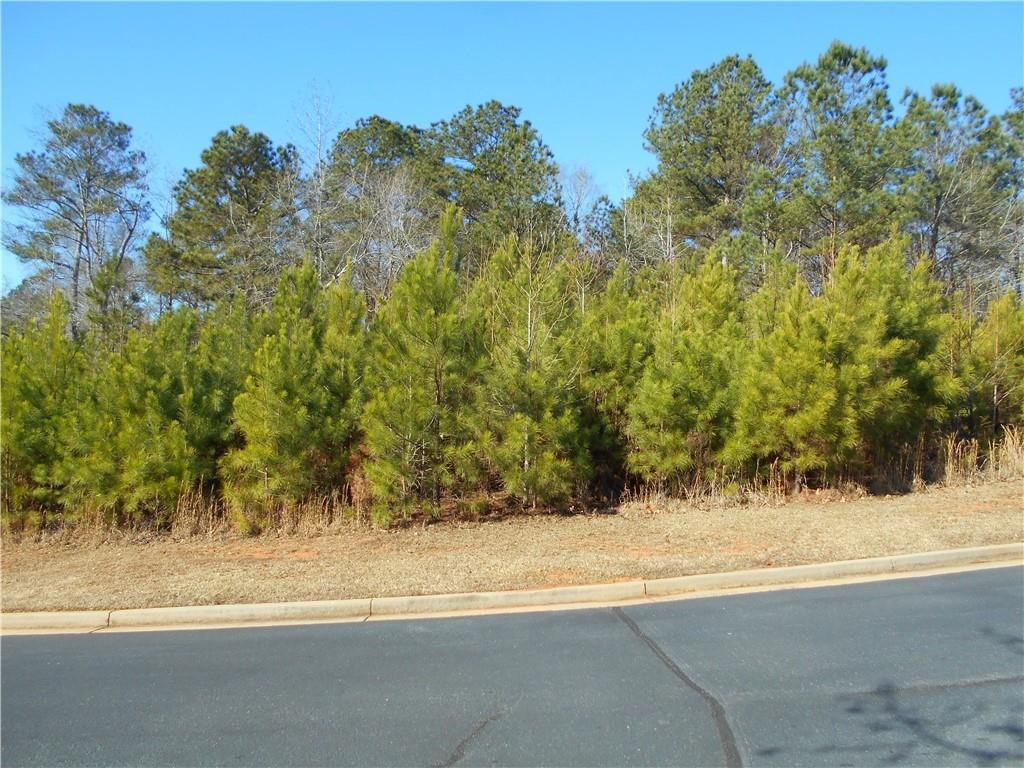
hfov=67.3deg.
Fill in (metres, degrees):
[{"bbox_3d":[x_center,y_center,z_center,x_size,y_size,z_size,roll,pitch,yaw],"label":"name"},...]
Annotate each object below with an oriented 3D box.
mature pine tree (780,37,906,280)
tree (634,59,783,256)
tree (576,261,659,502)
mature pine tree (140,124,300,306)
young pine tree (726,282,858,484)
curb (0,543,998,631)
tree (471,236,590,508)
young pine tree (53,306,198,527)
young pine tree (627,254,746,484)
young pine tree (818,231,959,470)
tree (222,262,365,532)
[{"bbox_3d":[13.054,-5.685,30.253,4.837,15.789,4.837,0,-2,0],"label":"mature pine tree"},{"bbox_3d":[8.672,-5.937,33.265,6.436,16.934,6.436,0,-2,0],"label":"tree"},{"bbox_3d":[1.991,-0.220,14.520,1.838,4.254,1.838,0,-2,0],"label":"tree"},{"bbox_3d":[-13.301,-4.242,35.199,7.099,15.303,7.099,0,-2,0],"label":"mature pine tree"},{"bbox_3d":[5.192,-0.085,14.288,2.487,3.773,2.487,0,-2,0],"label":"young pine tree"},{"bbox_3d":[0.397,2.400,8.889,12.476,0.200,0.850,-3,-2,-5],"label":"curb"},{"bbox_3d":[0.315,-0.235,13.115,2.145,4.600,2.145,0,-2,0],"label":"tree"},{"bbox_3d":[-6.648,0.545,13.263,2.537,3.711,2.537,0,-2,0],"label":"young pine tree"},{"bbox_3d":[3.222,-0.267,14.366,2.350,4.261,2.350,0,-2,0],"label":"young pine tree"},{"bbox_3d":[7.416,-0.619,15.112,2.840,4.598,2.840,0,-2,0],"label":"young pine tree"},{"bbox_3d":[-3.592,0.131,12.646,2.334,4.288,2.334,0,-2,0],"label":"tree"}]

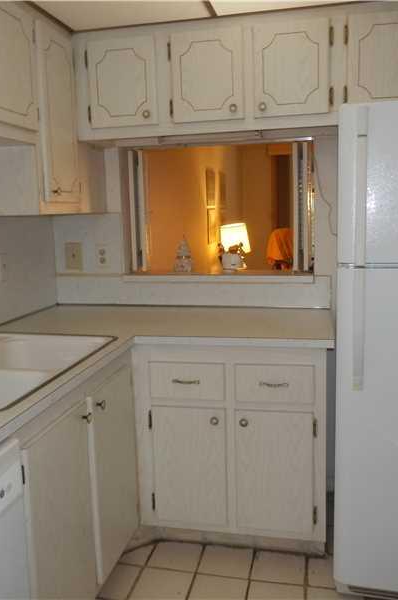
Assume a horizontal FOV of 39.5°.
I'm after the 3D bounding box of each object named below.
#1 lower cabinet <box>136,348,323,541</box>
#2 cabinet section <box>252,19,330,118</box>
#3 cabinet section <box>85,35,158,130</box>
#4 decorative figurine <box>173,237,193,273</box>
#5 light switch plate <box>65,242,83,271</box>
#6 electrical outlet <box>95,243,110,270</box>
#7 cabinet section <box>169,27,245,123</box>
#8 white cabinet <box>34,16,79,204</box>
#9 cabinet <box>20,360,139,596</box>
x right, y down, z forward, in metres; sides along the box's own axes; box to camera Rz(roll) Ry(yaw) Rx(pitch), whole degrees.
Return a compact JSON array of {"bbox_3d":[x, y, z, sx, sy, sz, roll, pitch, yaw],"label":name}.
[{"bbox_3d":[0.170,0.500,2.376,0.730,0.763,0.576,1,9,13],"label":"lower cabinet"},{"bbox_3d":[0.395,-0.933,2.328,0.296,0.354,0.305,0,9,12],"label":"cabinet section"},{"bbox_3d":[-0.292,-0.937,2.478,0.299,0.354,0.305,0,9,12],"label":"cabinet section"},{"bbox_3d":[-0.080,-0.221,2.730,0.086,0.177,0.081,1,9,13],"label":"decorative figurine"},{"bbox_3d":[-0.616,-0.214,2.732,0.088,0.137,0.015,1,9,13],"label":"light switch plate"},{"bbox_3d":[-0.469,-0.211,2.701,0.069,0.131,0.010,1,9,13],"label":"electrical outlet"},{"bbox_3d":[0.064,-0.935,2.400,0.299,0.354,0.305,0,9,12],"label":"cabinet section"},{"bbox_3d":[-0.688,-0.693,2.163,0.318,0.687,0.343,1,9,13],"label":"white cabinet"},{"bbox_3d":[-0.624,0.606,1.863,0.601,0.757,0.818,1,9,13],"label":"cabinet"}]

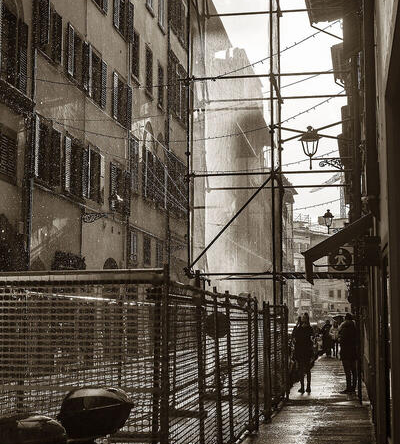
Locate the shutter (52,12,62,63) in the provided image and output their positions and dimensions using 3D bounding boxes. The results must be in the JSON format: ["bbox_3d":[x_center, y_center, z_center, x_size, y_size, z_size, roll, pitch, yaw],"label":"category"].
[{"bbox_3d":[-4.684,-6.056,27.503,0.080,1.600,0.750,-1,-7,10],"label":"shutter"}]

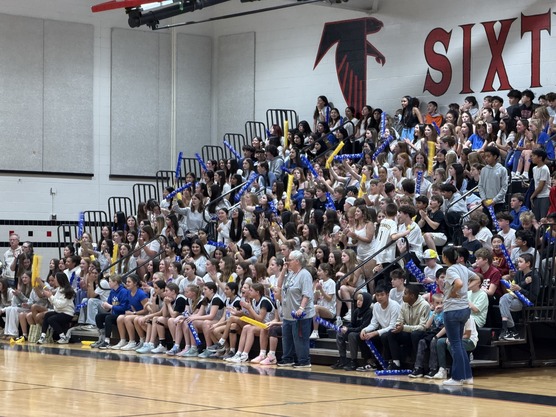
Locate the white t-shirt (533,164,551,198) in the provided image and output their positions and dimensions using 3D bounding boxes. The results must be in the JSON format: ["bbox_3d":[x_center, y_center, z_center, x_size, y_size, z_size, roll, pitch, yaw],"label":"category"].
[{"bbox_3d":[3.904,-0.393,23.800,0.260,0.520,0.400,1,-2,-28],"label":"white t-shirt"}]

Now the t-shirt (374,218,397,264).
[{"bbox_3d":[1.600,0.496,23.800,0.300,0.680,0.440,2,-2,-43],"label":"t-shirt"}]

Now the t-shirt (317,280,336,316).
[{"bbox_3d":[0.716,1.306,23.700,0.280,0.540,0.400,1,-2,-32],"label":"t-shirt"}]

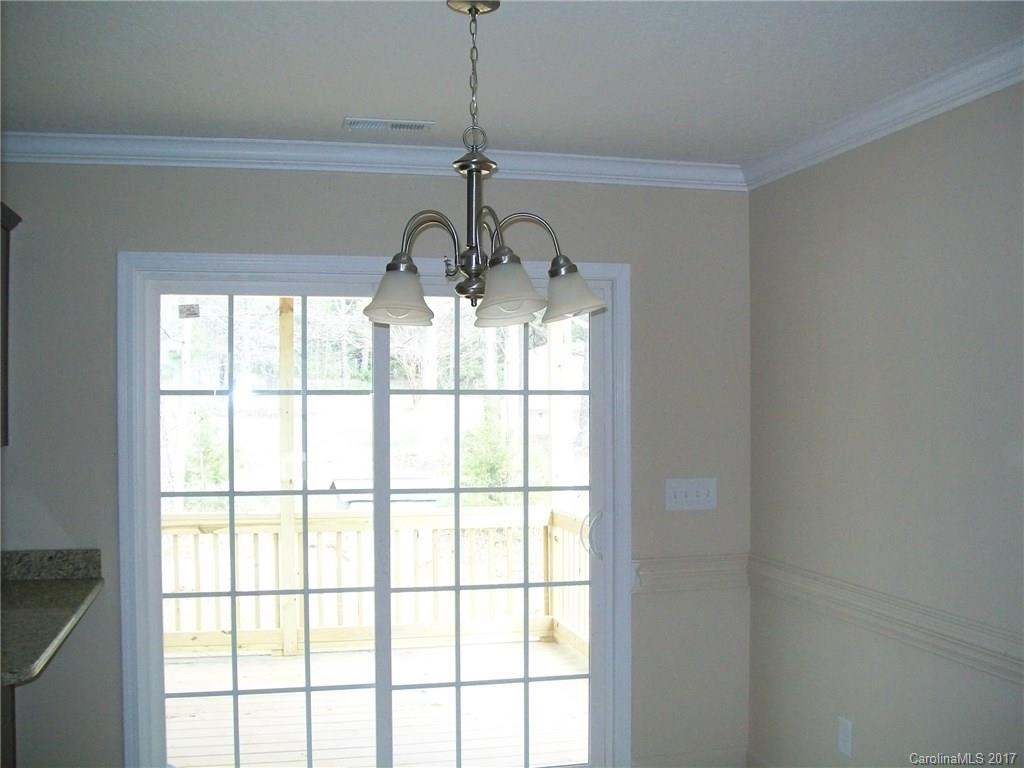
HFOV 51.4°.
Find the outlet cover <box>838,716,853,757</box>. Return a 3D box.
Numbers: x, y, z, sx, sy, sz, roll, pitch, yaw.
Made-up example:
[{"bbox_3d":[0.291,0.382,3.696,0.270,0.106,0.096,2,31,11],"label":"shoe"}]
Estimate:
[{"bbox_3d":[1.091,1.154,3.484,0.007,0.119,0.076,0,-1,-14],"label":"outlet cover"}]

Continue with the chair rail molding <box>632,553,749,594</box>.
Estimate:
[{"bbox_3d":[0.688,0.735,4.129,0.480,0.136,0.028,0,-1,-14],"label":"chair rail molding"}]

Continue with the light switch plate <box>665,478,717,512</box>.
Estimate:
[{"bbox_3d":[0.697,0.432,4.144,0.212,0.121,0.009,0,-1,-14],"label":"light switch plate"}]

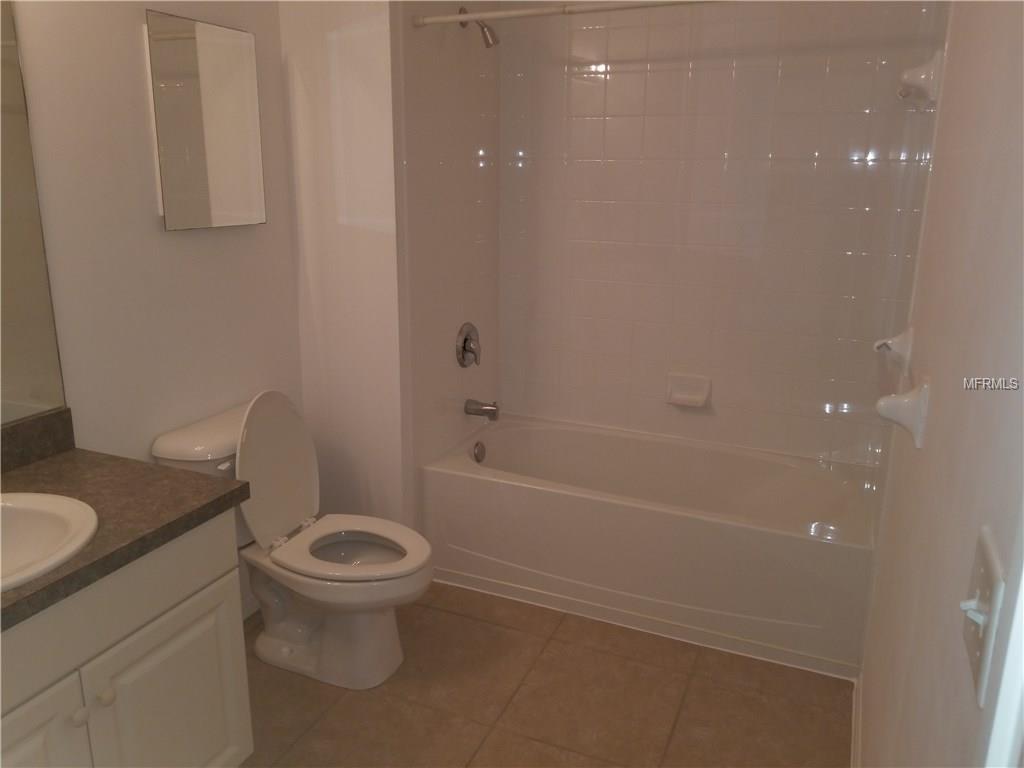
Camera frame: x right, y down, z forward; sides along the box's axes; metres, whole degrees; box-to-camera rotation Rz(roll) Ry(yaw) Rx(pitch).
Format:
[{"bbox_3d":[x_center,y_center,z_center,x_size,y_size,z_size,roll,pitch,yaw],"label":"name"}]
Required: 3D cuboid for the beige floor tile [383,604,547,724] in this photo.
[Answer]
[{"bbox_3d":[-0.177,0.867,2.421,0.463,0.010,0.463,7,16,22],"label":"beige floor tile"}]

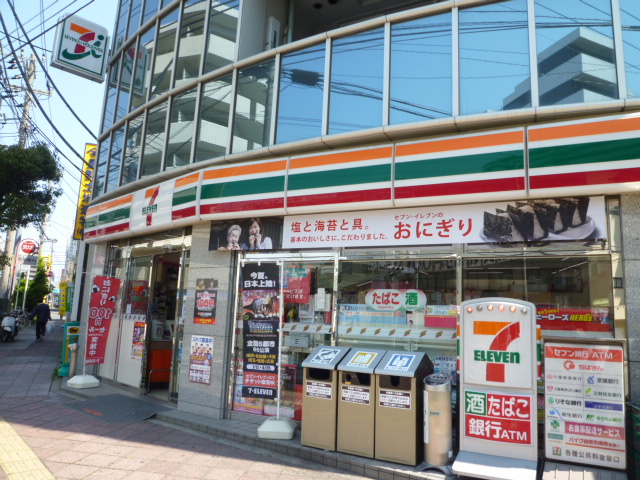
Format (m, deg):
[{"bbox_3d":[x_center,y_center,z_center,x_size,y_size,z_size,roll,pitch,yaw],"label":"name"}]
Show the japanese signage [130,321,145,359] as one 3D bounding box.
[{"bbox_3d":[-2.808,1.558,7.163,0.355,0.570,0.020,-5,-12,39],"label":"japanese signage"}]

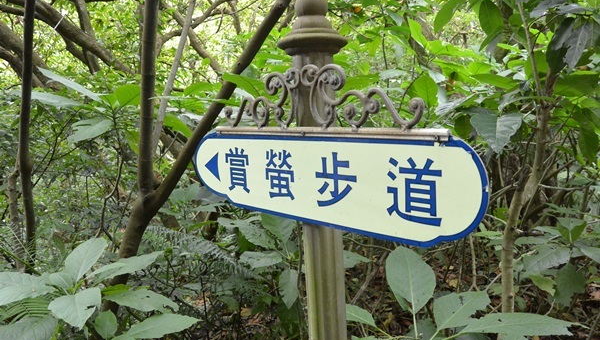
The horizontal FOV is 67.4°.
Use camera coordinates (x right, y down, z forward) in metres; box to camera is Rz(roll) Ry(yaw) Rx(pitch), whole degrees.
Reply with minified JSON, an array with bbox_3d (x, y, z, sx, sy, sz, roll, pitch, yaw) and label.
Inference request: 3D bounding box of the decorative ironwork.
[{"bbox_3d":[0.007,-0.161,1.011,0.022,0.139,0.607,-13,14,-44],"label":"decorative ironwork"}]

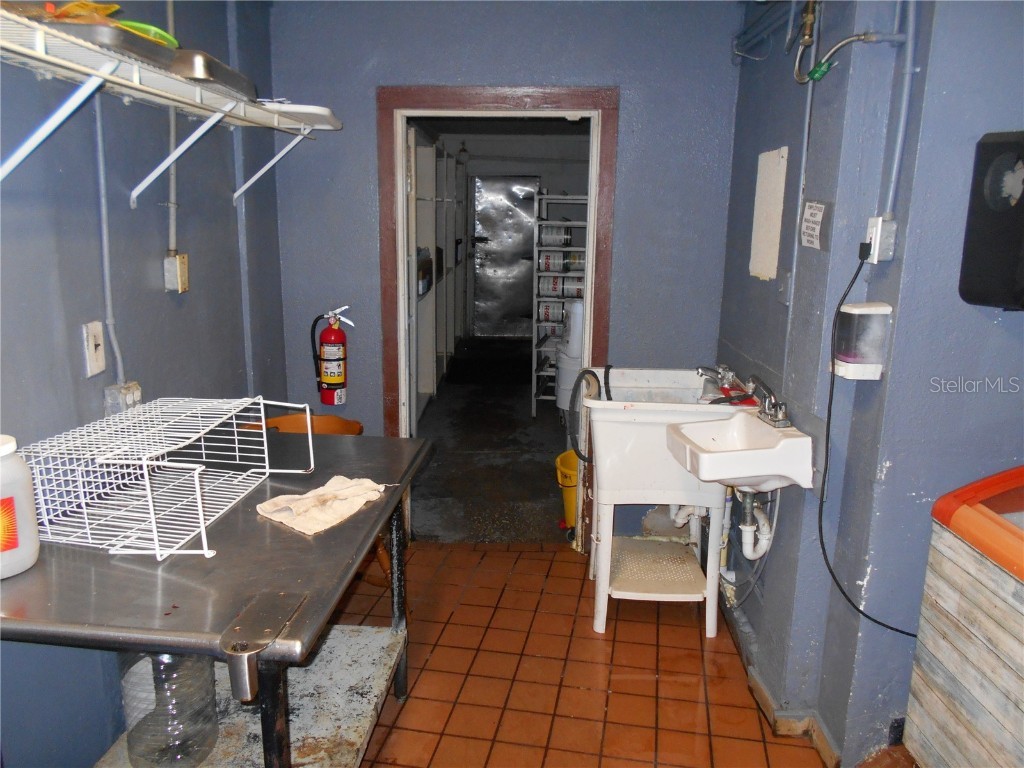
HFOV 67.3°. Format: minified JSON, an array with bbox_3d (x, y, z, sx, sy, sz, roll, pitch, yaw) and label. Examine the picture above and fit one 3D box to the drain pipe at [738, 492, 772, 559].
[{"bbox_3d":[0.735,0.437,2.311,0.085,0.178,0.085,1,11,3],"label":"drain pipe"}]

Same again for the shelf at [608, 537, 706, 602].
[{"bbox_3d":[0.570,0.759,3.161,0.385,0.050,0.506,1,11,3],"label":"shelf"}]

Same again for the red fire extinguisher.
[{"bbox_3d":[-0.806,-0.122,3.465,0.201,0.457,0.140,1,11,3],"label":"red fire extinguisher"}]

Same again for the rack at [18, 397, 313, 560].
[{"bbox_3d":[-0.743,0.186,1.760,0.375,0.215,0.542,2,12,5],"label":"rack"}]

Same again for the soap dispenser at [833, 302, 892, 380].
[{"bbox_3d":[0.872,-0.105,1.911,0.091,0.179,0.107,1,12,1],"label":"soap dispenser"}]

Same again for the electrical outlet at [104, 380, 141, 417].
[{"bbox_3d":[-1.026,0.056,2.033,0.047,0.106,0.107,1,12,1],"label":"electrical outlet"}]

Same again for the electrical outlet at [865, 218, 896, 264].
[{"bbox_3d":[0.898,-0.346,1.863,0.042,0.111,0.072,1,12,1],"label":"electrical outlet"}]

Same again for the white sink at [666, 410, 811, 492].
[{"bbox_3d":[0.655,0.201,2.274,0.313,0.198,0.409,0,11,-2],"label":"white sink"}]

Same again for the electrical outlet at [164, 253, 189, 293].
[{"bbox_3d":[-1.029,-0.337,2.355,0.045,0.112,0.068,1,12,1],"label":"electrical outlet"}]

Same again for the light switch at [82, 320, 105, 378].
[{"bbox_3d":[-1.026,-0.087,1.887,0.011,0.124,0.075,1,12,1],"label":"light switch"}]

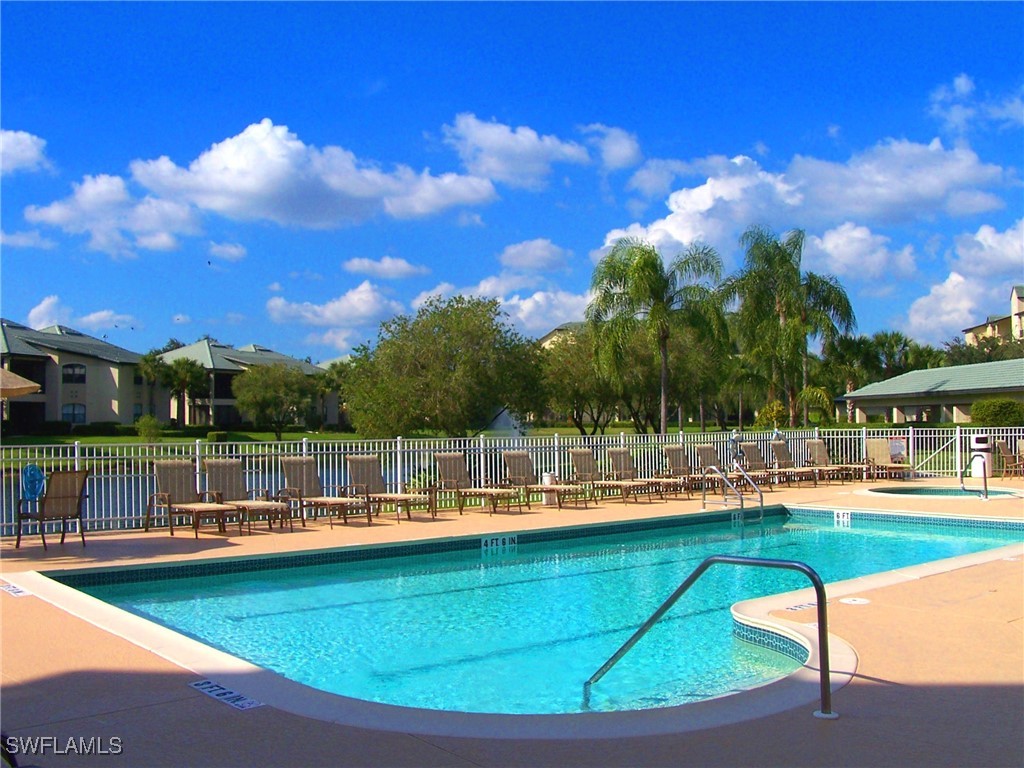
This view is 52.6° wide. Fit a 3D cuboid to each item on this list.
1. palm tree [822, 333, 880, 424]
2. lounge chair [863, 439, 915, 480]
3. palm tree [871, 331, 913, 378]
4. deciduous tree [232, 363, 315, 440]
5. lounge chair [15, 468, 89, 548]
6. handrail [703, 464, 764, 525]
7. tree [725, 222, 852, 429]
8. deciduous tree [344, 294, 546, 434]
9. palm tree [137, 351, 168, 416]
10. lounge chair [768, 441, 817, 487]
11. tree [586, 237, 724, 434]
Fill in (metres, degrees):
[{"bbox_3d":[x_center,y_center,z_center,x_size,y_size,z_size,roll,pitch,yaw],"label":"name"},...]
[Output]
[{"bbox_3d":[20.248,0.260,62.023,3.353,6.584,3.234,0,-2,0],"label":"palm tree"},{"bbox_3d":[10.043,2.020,27.595,0.680,1.030,1.700,0,-2,-6],"label":"lounge chair"},{"bbox_3d":[27.533,0.020,75.038,3.260,7.665,3.115,0,-2,0],"label":"palm tree"},{"bbox_3d":[-16.123,1.300,70.000,5.611,5.515,5.300,0,-2,0],"label":"deciduous tree"},{"bbox_3d":[-6.090,1.656,13.753,0.740,1.010,0.630,-2,-3,39],"label":"lounge chair"},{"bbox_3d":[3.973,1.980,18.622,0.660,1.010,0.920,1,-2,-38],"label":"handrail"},{"bbox_3d":[14.920,-2.545,56.117,7.031,12.051,6.800,0,-2,0],"label":"tree"},{"bbox_3d":[-2.287,0.056,35.019,6.524,6.121,6.300,0,-2,0],"label":"deciduous tree"},{"bbox_3d":[-28.472,0.695,82.031,2.613,6.709,2.613,0,-2,0],"label":"palm tree"},{"bbox_3d":[7.113,1.970,25.596,0.700,1.030,1.800,1,-2,-38],"label":"lounge chair"},{"bbox_3d":[7.457,-2.113,54.103,7.197,11.144,6.900,0,-2,0],"label":"tree"}]

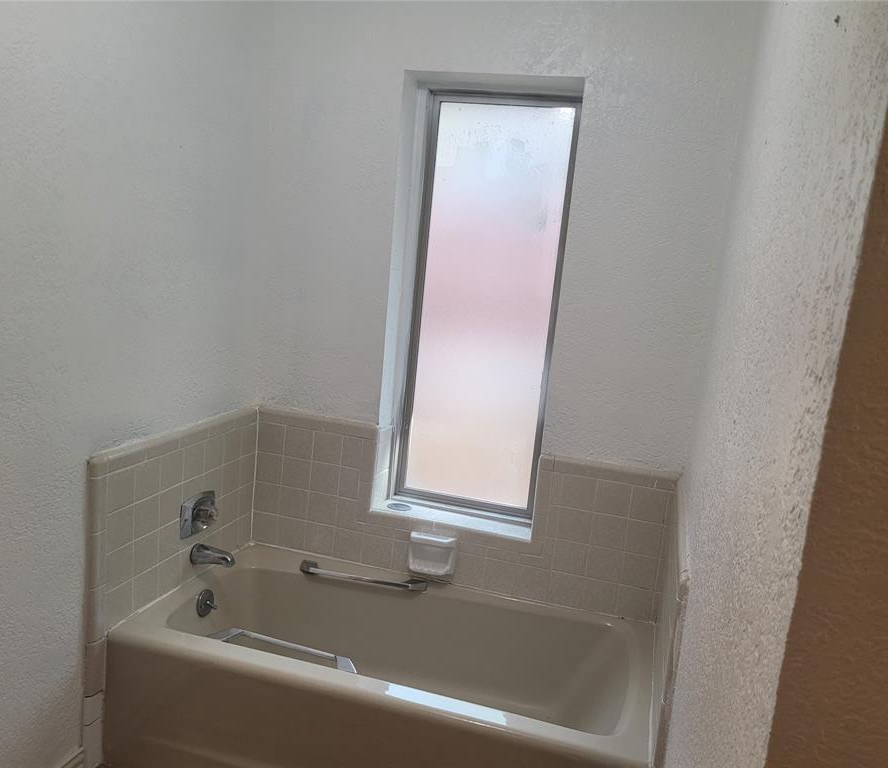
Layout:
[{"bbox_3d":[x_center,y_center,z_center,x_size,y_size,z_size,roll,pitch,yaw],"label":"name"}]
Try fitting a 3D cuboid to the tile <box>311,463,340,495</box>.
[{"bbox_3d":[-0.415,0.336,2.708,0.108,0.108,0.010,8,10,16],"label":"tile"}]

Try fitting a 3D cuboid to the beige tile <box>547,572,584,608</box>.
[{"bbox_3d":[0.401,0.673,2.517,0.108,0.108,0.008,8,10,16],"label":"beige tile"}]

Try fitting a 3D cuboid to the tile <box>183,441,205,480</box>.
[{"bbox_3d":[-0.783,0.244,2.402,0.010,0.108,0.108,8,10,16],"label":"tile"}]

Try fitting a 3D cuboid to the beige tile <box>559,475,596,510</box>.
[{"bbox_3d":[0.429,0.346,2.441,0.108,0.108,0.008,8,10,15],"label":"beige tile"}]

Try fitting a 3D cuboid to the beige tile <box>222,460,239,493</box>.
[{"bbox_3d":[-0.732,0.323,2.635,0.008,0.108,0.108,8,10,16],"label":"beige tile"}]

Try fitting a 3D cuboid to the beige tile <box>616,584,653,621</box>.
[{"bbox_3d":[0.613,0.702,2.459,0.108,0.108,0.009,8,10,15],"label":"beige tile"}]

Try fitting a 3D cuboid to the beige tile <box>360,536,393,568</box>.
[{"bbox_3d":[-0.229,0.583,2.694,0.108,0.108,0.008,8,10,16],"label":"beige tile"}]

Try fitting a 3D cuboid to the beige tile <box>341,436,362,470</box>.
[{"bbox_3d":[-0.320,0.242,2.672,0.073,0.108,0.008,8,10,16],"label":"beige tile"}]

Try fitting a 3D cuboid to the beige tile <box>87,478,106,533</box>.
[{"bbox_3d":[-0.906,0.320,2.017,0.015,0.150,0.049,8,10,16],"label":"beige tile"}]

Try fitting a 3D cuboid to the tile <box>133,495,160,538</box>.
[{"bbox_3d":[-0.848,0.380,2.193,0.009,0.108,0.108,8,10,15],"label":"tile"}]

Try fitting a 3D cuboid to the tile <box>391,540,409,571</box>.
[{"bbox_3d":[-0.148,0.595,2.655,0.064,0.109,0.008,8,10,16],"label":"tile"}]

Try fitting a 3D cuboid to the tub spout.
[{"bbox_3d":[-0.728,0.558,2.449,0.142,0.066,0.062,8,10,16],"label":"tub spout"}]

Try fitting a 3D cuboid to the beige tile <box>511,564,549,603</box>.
[{"bbox_3d":[0.298,0.655,2.537,0.108,0.108,0.010,8,10,16],"label":"beige tile"}]

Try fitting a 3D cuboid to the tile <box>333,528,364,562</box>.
[{"bbox_3d":[-0.333,0.568,2.715,0.108,0.108,0.009,8,10,15],"label":"tile"}]

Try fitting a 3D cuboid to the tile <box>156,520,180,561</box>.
[{"bbox_3d":[-0.837,0.476,2.341,0.008,0.108,0.108,8,10,16],"label":"tile"}]

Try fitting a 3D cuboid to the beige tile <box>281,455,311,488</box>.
[{"bbox_3d":[-0.522,0.321,2.735,0.108,0.108,0.009,8,10,15],"label":"beige tile"}]

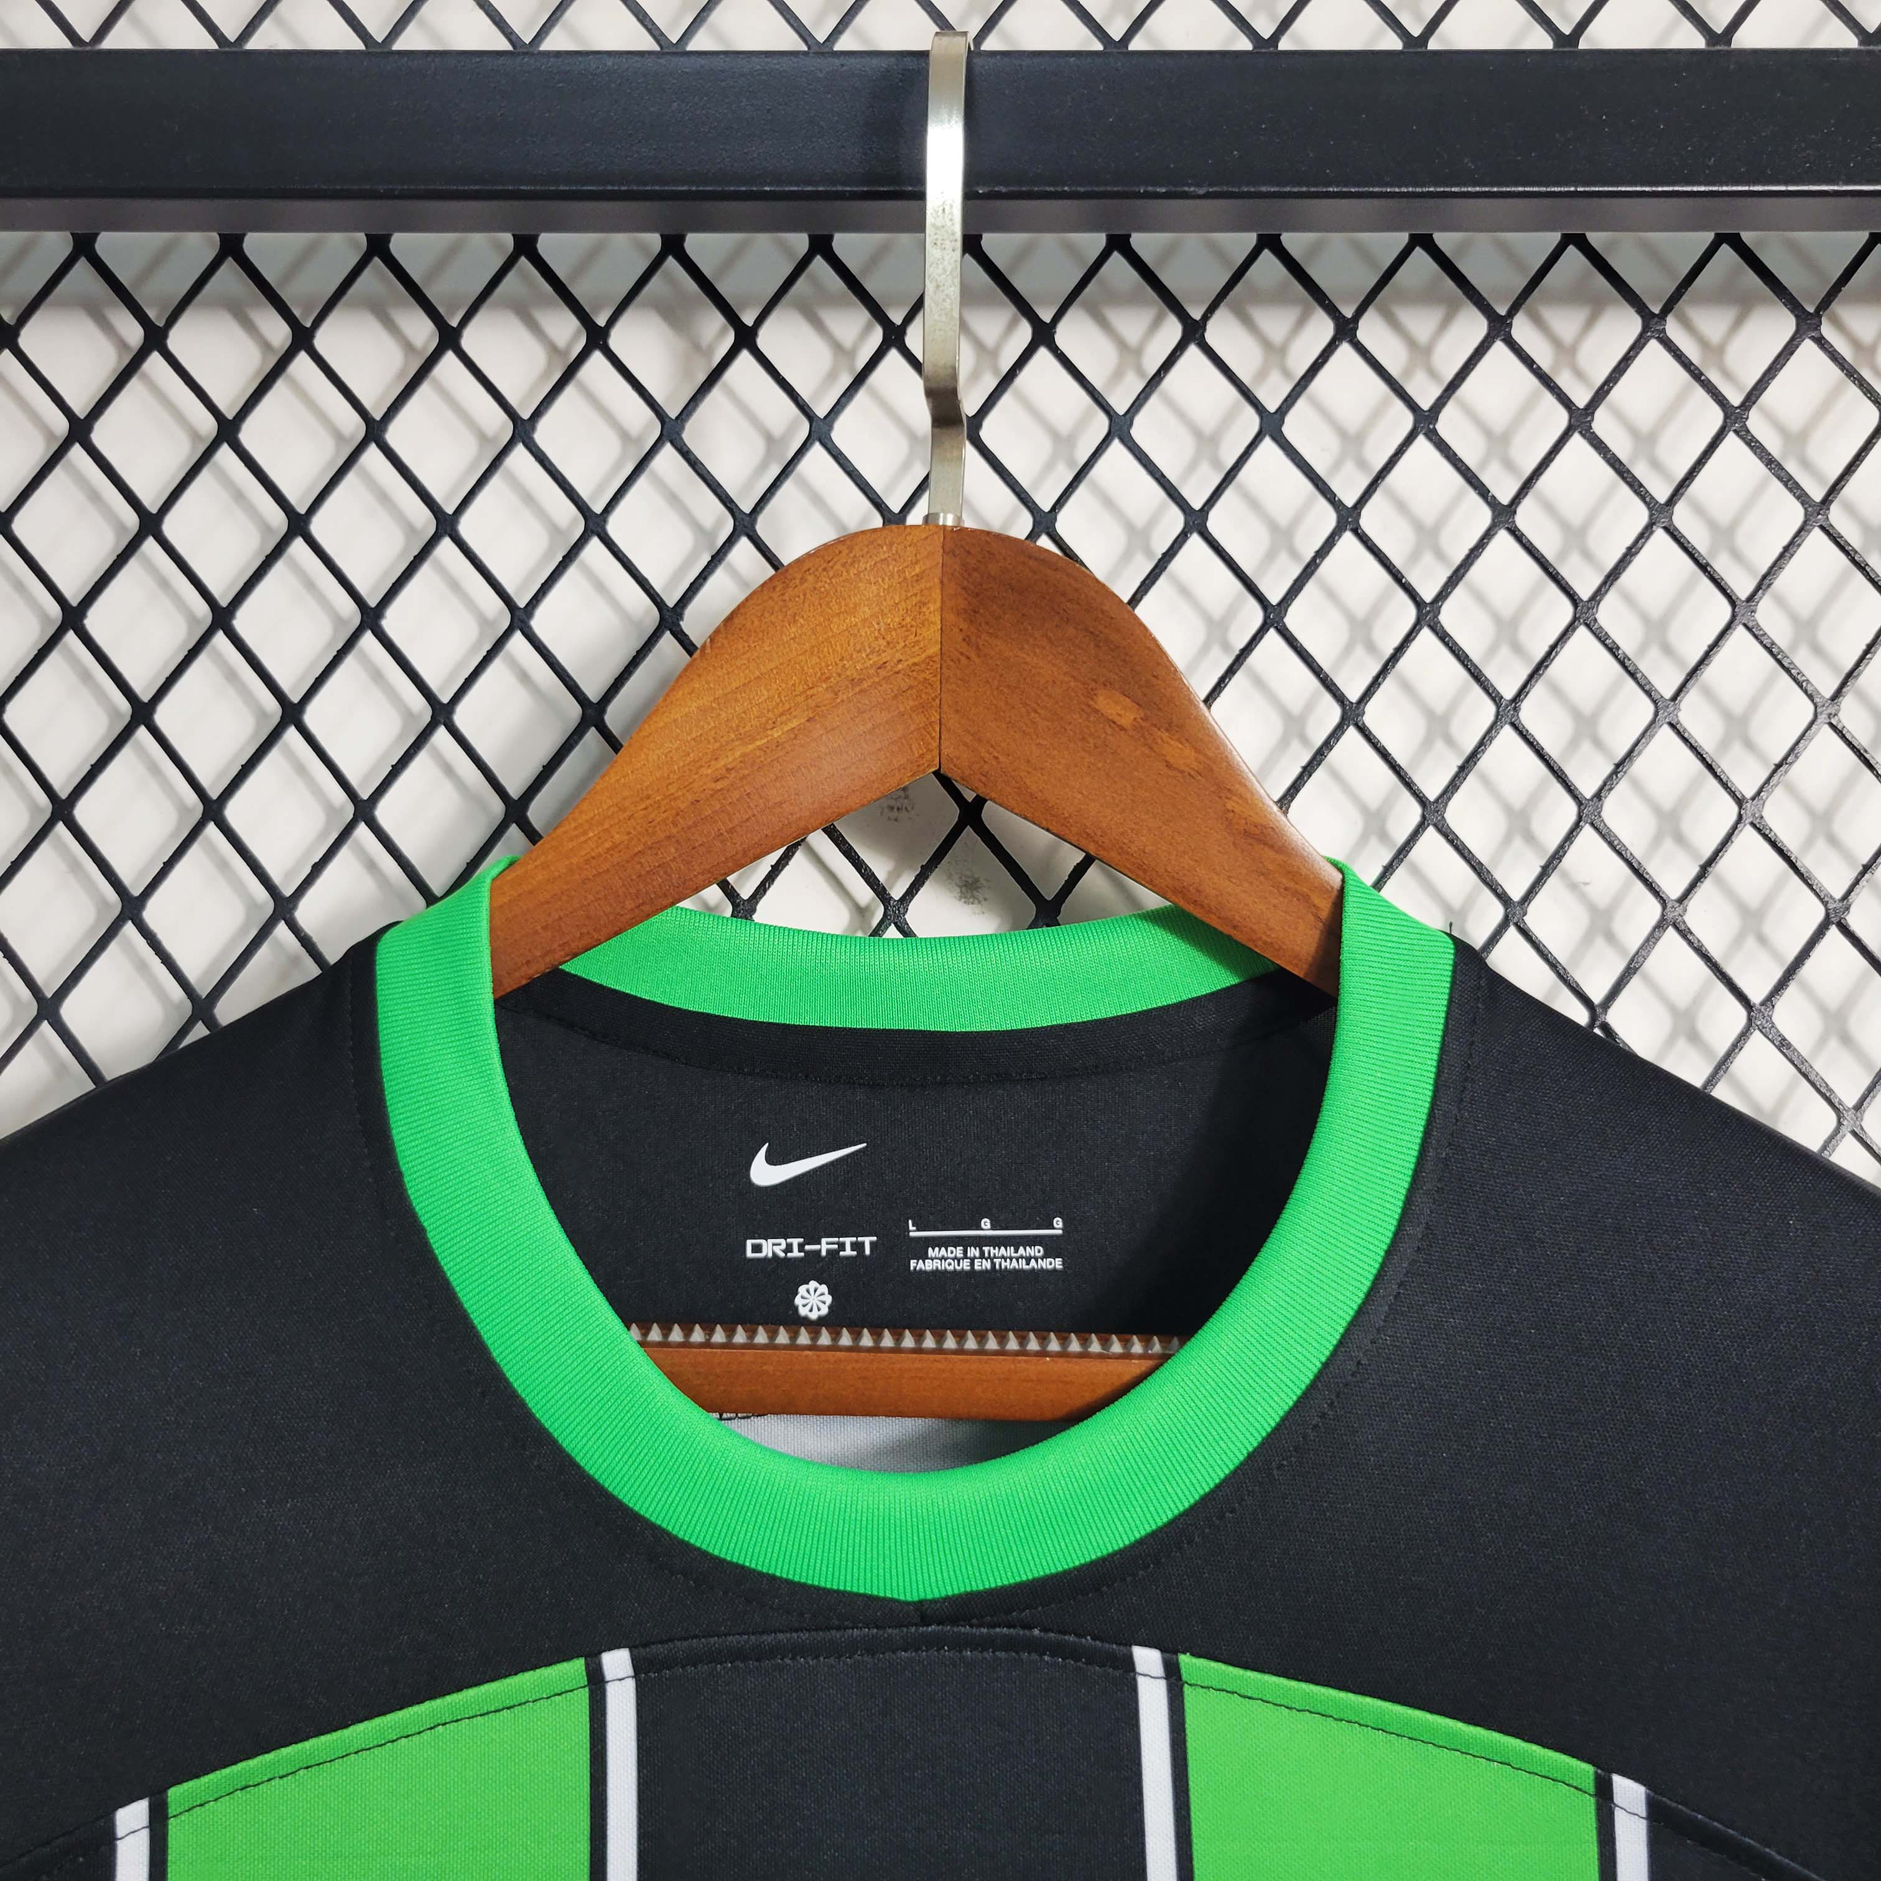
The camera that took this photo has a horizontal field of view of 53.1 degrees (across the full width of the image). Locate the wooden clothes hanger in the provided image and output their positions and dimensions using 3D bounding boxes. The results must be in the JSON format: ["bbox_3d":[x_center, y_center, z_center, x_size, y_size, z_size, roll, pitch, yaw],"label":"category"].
[{"bbox_3d":[0.001,-0.037,0.343,0.435,0.250,0.050,1,0,0],"label":"wooden clothes hanger"}]

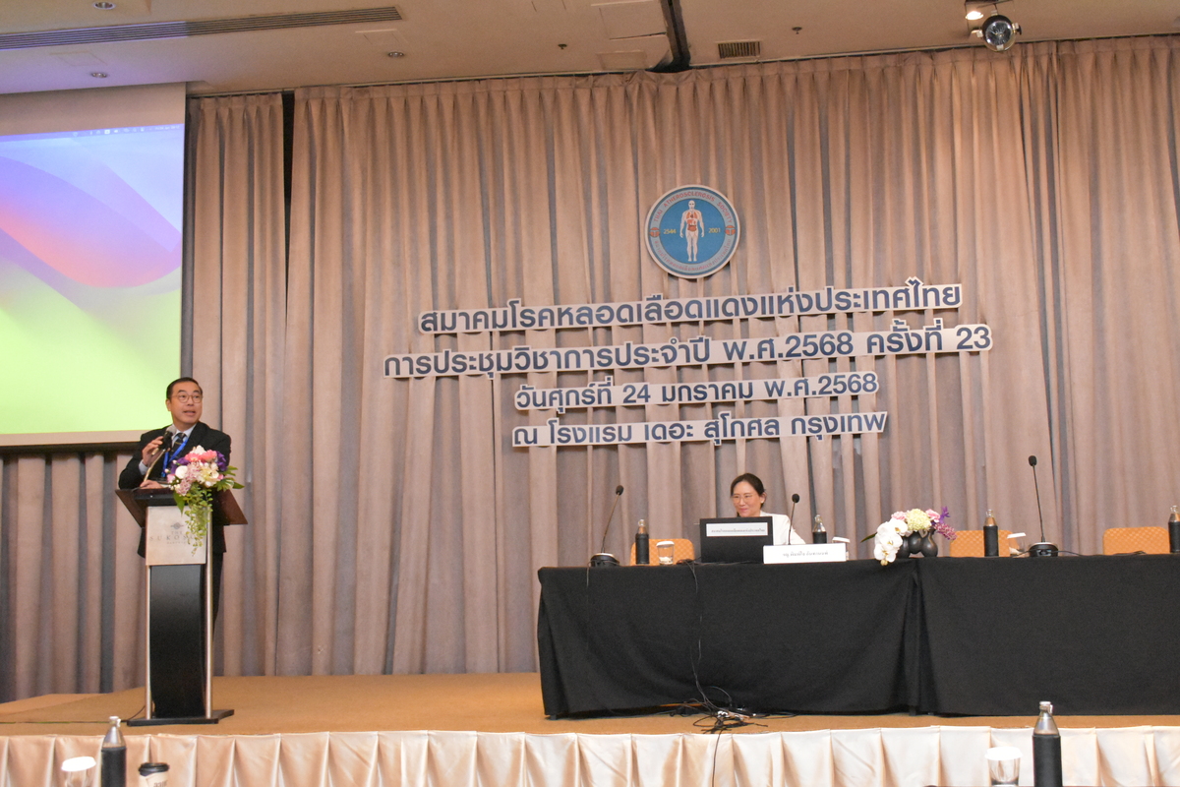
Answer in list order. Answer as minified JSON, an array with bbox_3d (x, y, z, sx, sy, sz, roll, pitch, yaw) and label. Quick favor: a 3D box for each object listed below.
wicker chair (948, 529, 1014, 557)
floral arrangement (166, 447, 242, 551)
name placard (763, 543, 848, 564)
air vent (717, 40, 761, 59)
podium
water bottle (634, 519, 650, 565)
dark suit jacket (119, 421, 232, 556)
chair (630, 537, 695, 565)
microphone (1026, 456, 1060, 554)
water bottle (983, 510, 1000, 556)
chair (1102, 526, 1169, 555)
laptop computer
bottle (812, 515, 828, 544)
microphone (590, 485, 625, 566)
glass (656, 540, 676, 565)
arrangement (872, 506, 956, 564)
[{"bbox_3d":[2.148,1.165,7.477,0.440,0.872,0.550,-2,-6,6],"label":"wicker chair"},{"bbox_3d":[-1.949,0.534,7.115,0.368,0.518,0.310,-1,-6,-2],"label":"floral arrangement"},{"bbox_3d":[1.038,0.774,6.809,0.393,0.087,0.070,-2,-7,7],"label":"name placard"},{"bbox_3d":[1.077,-2.457,10.058,0.320,0.030,0.350,-2,-7,7],"label":"air vent"},{"bbox_3d":[-2.094,1.088,7.303,0.585,1.182,0.470,-1,-6,-2],"label":"podium"},{"bbox_3d":[0.264,0.757,7.211,0.071,0.231,0.071,-2,-6,6],"label":"water bottle"},{"bbox_3d":[-2.250,0.517,7.710,0.620,0.730,0.420,0,-7,-13],"label":"dark suit jacket"},{"bbox_3d":[0.390,1.226,7.647,0.440,0.863,0.550,-2,-6,6],"label":"chair"},{"bbox_3d":[2.207,0.551,6.904,0.142,0.493,0.160,-2,-6,6],"label":"microphone"},{"bbox_3d":[1.982,0.696,6.981,0.071,0.231,0.071,-2,-6,6],"label":"water bottle"},{"bbox_3d":[3.173,1.192,7.952,0.450,0.900,0.560,-2,-7,7],"label":"chair"},{"bbox_3d":[0.740,0.736,7.026,0.355,0.225,0.290,-3,-7,11],"label":"laptop computer"},{"bbox_3d":[1.157,0.727,7.111,0.071,0.231,0.071,-2,-6,6],"label":"bottle"},{"bbox_3d":[0.090,0.663,7.069,0.150,0.410,0.190,-4,-8,22],"label":"microphone"},{"bbox_3d":[0.382,0.803,7.085,0.090,0.120,0.090,-2,-7,7],"label":"glass"},{"bbox_3d":[1.554,0.685,6.793,0.420,0.285,0.280,-2,-7,7],"label":"arrangement"}]

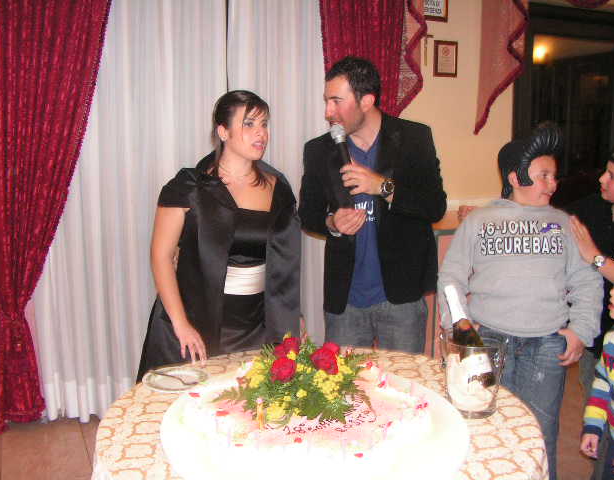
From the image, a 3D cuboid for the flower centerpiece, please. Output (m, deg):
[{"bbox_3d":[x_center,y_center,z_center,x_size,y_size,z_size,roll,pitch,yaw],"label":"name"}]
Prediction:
[{"bbox_3d":[-0.036,0.341,1.671,0.370,0.160,0.300,0,9,0],"label":"flower centerpiece"}]

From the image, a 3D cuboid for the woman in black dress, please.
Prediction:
[{"bbox_3d":[-0.295,0.337,2.328,0.520,1.670,0.420,-4,9,-23],"label":"woman in black dress"}]

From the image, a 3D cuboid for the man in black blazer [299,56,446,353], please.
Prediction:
[{"bbox_3d":[0.235,0.256,2.427,0.540,1.800,0.420,1,9,7],"label":"man in black blazer"}]

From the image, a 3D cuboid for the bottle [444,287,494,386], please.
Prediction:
[{"bbox_3d":[0.427,0.273,1.792,0.086,0.300,0.086,-17,8,8],"label":"bottle"}]

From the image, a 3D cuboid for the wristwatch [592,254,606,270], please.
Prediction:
[{"bbox_3d":[0.965,0.074,2.200,0.038,0.050,0.045,30,6,23],"label":"wristwatch"}]

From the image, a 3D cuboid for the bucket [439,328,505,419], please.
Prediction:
[{"bbox_3d":[0.440,0.357,1.810,0.172,0.206,0.168,0,9,0],"label":"bucket"}]

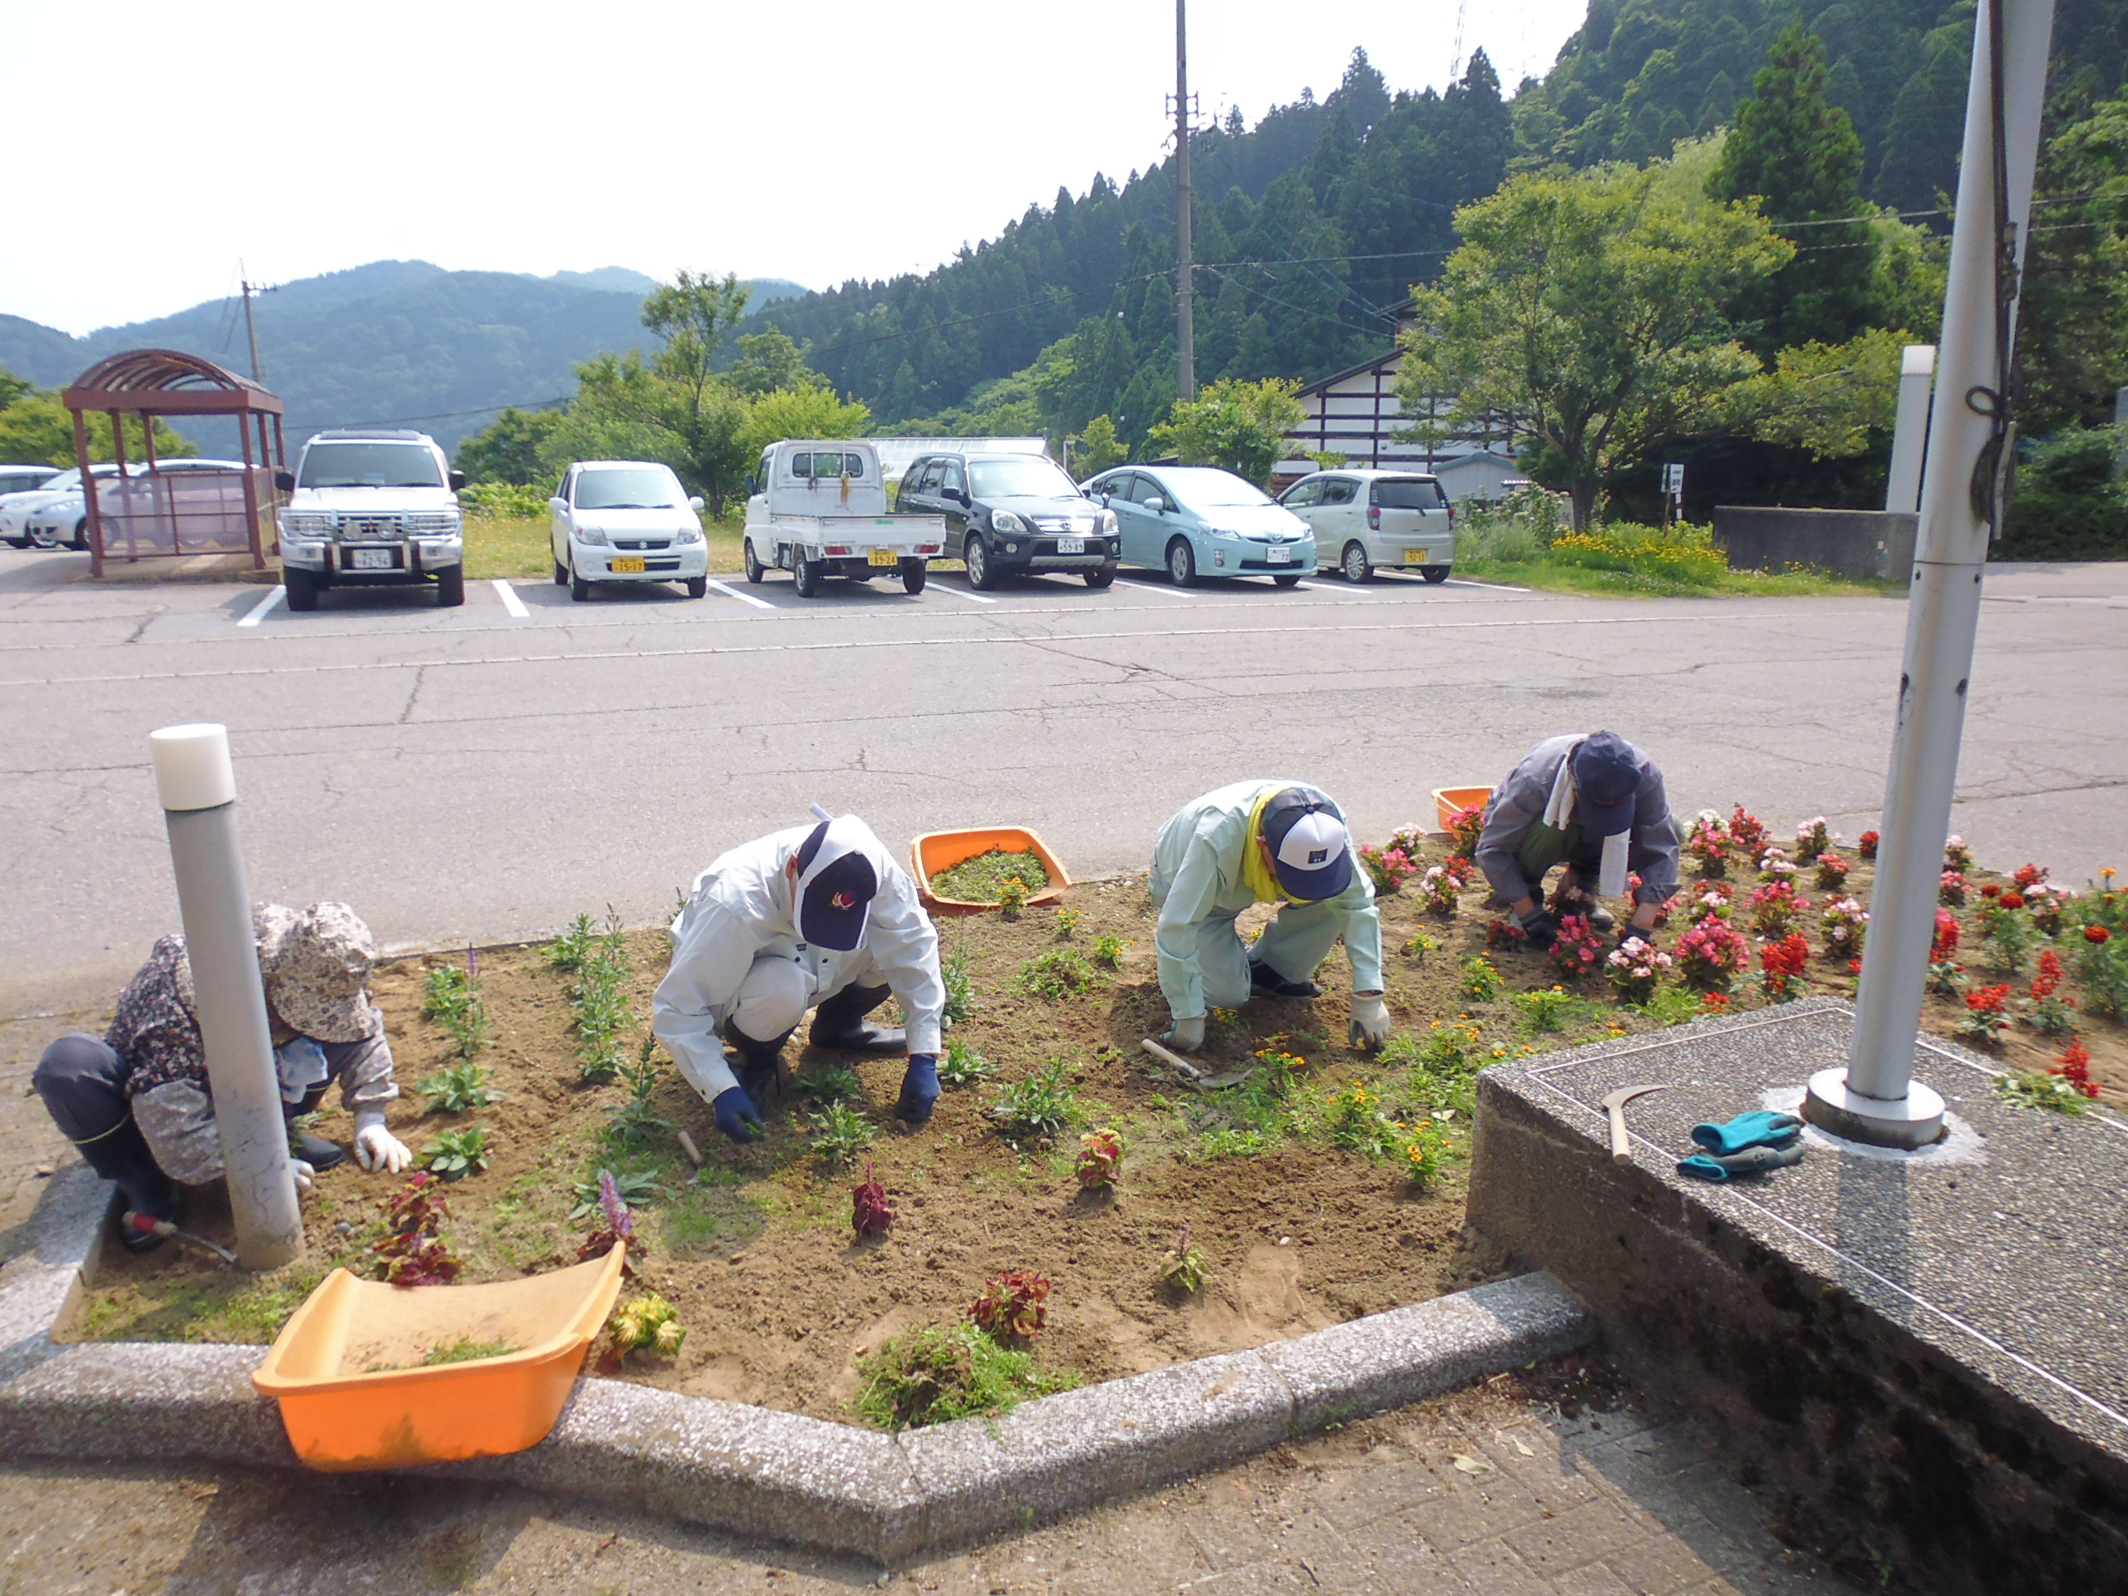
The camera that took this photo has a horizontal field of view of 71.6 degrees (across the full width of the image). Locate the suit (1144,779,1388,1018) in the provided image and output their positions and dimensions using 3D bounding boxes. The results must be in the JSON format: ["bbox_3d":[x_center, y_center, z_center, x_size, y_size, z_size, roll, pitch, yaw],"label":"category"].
[{"bbox_3d":[0.599,0.263,4.416,0.640,0.740,0.780,-7,15,-26],"label":"suit"}]

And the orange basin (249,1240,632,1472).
[{"bbox_3d":[-1.044,0.940,2.545,0.530,0.210,0.440,-3,13,-12],"label":"orange basin"}]

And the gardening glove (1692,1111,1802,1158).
[{"bbox_3d":[1.376,0.665,2.966,0.225,0.055,0.105,-4,14,-16],"label":"gardening glove"}]

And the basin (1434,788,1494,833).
[{"bbox_3d":[1.940,0.082,6.406,0.530,0.190,0.470,-5,14,-19],"label":"basin"}]

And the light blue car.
[{"bbox_3d":[1.754,-3.827,20.596,1.745,1.490,4.460,-6,14,-24],"label":"light blue car"}]

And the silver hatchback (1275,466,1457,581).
[{"bbox_3d":[4.046,-3.949,21.209,1.475,1.500,3.395,-5,14,-23],"label":"silver hatchback"}]

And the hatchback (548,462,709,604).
[{"bbox_3d":[-5.083,-3.167,17.115,1.490,1.530,3.395,-5,15,-23],"label":"hatchback"}]

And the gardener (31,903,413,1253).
[{"bbox_3d":[-1.851,0.551,3.313,0.700,0.670,0.620,11,17,39],"label":"gardener"}]

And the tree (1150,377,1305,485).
[{"bbox_3d":[2.792,-5.739,25.358,2.650,2.900,2.600,0,13,0],"label":"tree"}]

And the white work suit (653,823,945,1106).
[{"bbox_3d":[-0.691,0.378,3.868,0.680,0.760,0.780,-6,14,-24],"label":"white work suit"}]

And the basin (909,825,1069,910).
[{"bbox_3d":[-0.283,0.283,5.779,0.560,0.200,0.450,-5,14,-21],"label":"basin"}]

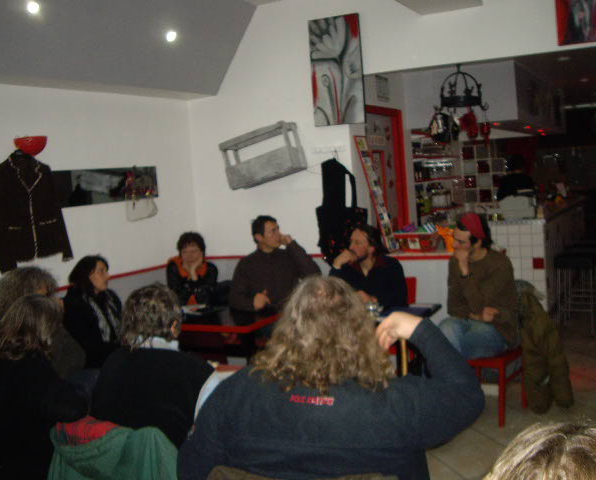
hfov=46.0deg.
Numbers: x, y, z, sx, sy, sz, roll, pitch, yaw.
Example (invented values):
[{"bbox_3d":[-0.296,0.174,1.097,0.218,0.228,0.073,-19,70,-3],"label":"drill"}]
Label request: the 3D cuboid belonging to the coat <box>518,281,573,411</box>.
[{"bbox_3d":[1.585,0.665,4.500,0.360,0.830,0.260,0,7,38],"label":"coat"}]

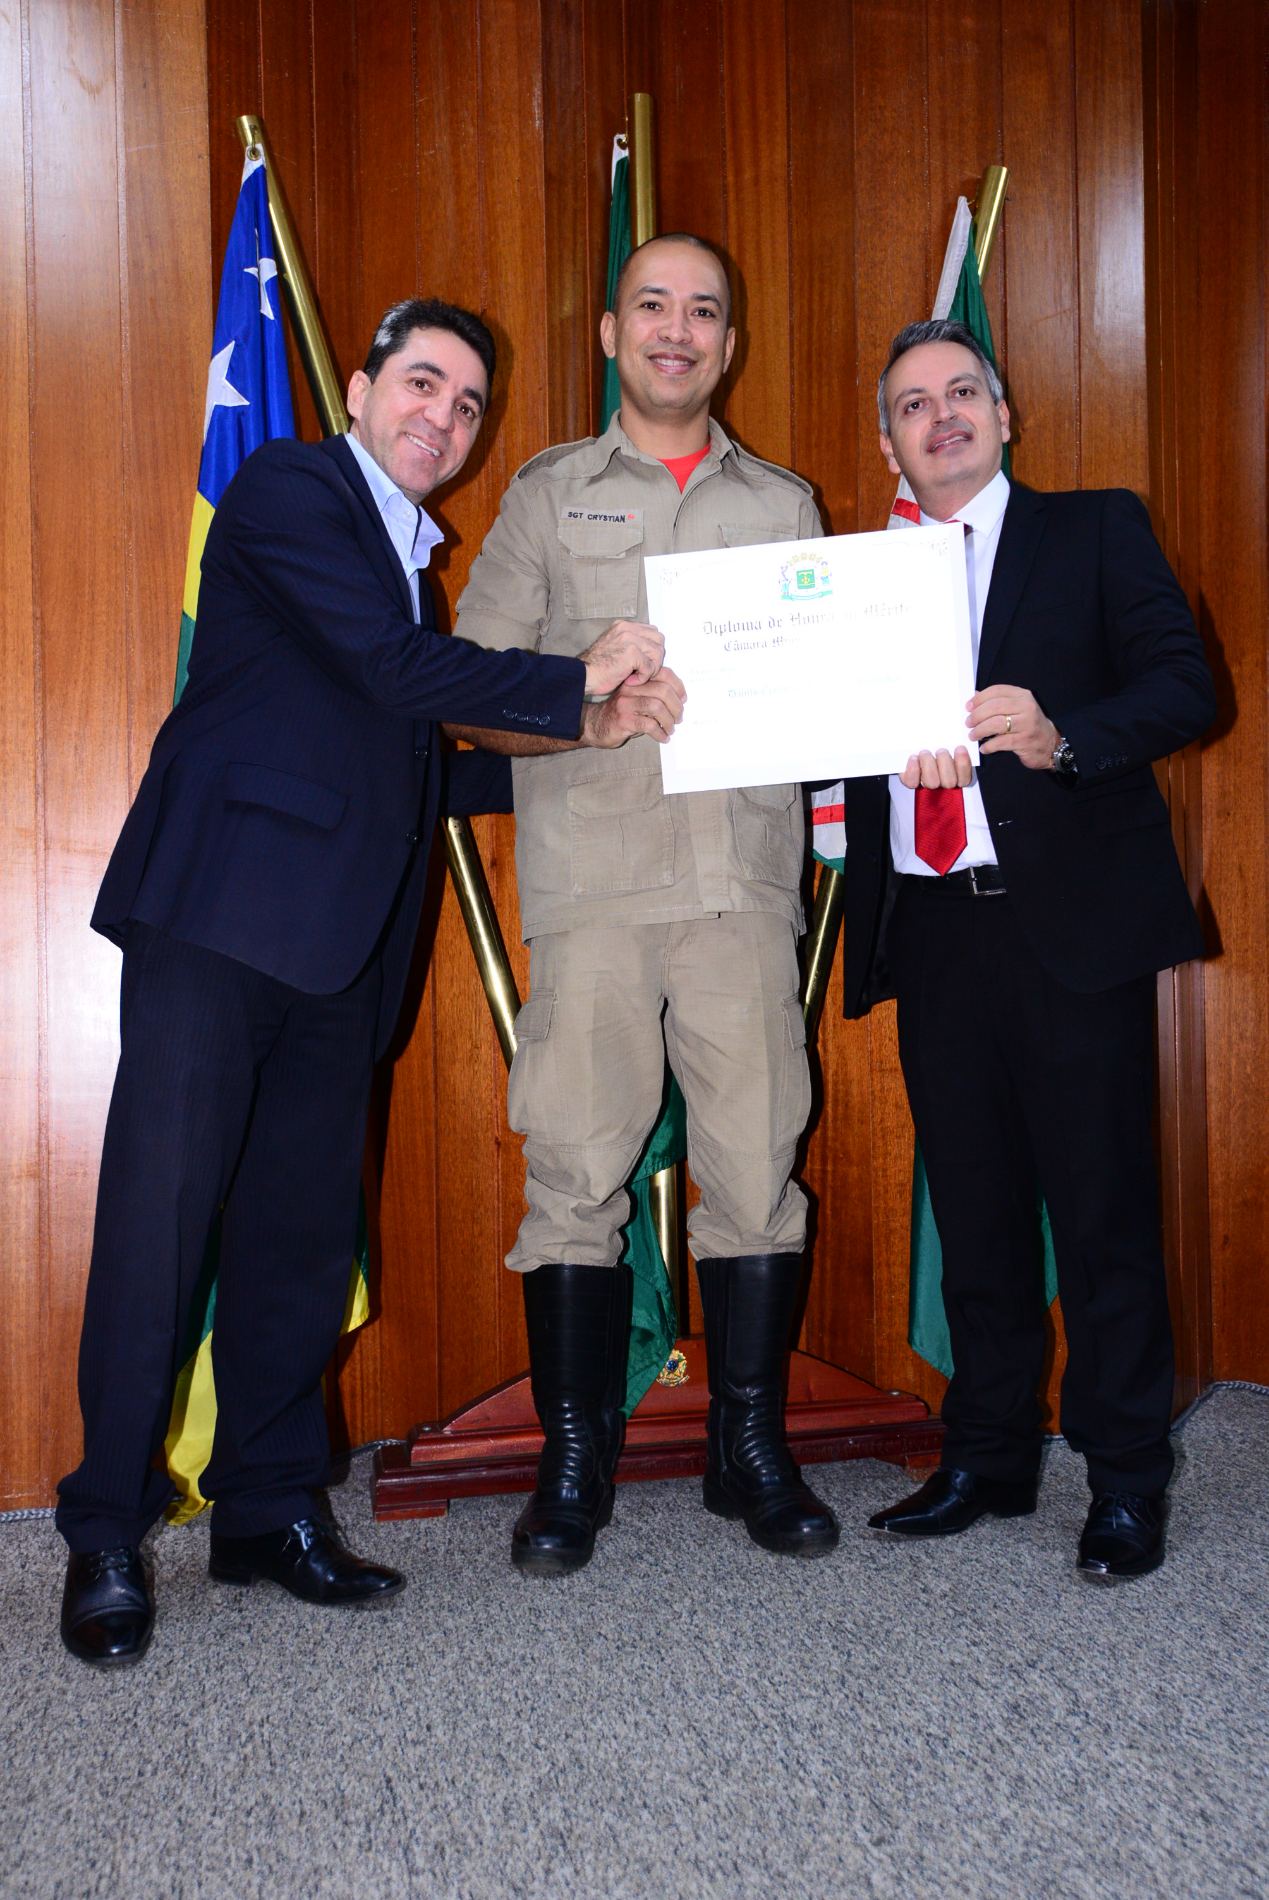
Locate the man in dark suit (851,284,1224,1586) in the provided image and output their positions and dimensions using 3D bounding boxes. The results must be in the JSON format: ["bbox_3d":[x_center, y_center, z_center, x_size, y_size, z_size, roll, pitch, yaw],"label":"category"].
[{"bbox_3d":[0.520,-0.034,2.460,0.540,1.670,0.470,-1,0,23],"label":"man in dark suit"}]

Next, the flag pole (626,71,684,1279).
[{"bbox_3d":[0.033,-0.329,2.840,0.040,1.980,0.040,-1,0,-6],"label":"flag pole"}]

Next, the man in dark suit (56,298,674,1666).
[{"bbox_3d":[-0.315,-0.020,2.380,0.680,1.670,0.600,-1,0,-43],"label":"man in dark suit"}]

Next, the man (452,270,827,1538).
[{"bbox_3d":[0.022,-0.085,2.490,0.560,1.790,0.410,-1,0,-13],"label":"man"}]

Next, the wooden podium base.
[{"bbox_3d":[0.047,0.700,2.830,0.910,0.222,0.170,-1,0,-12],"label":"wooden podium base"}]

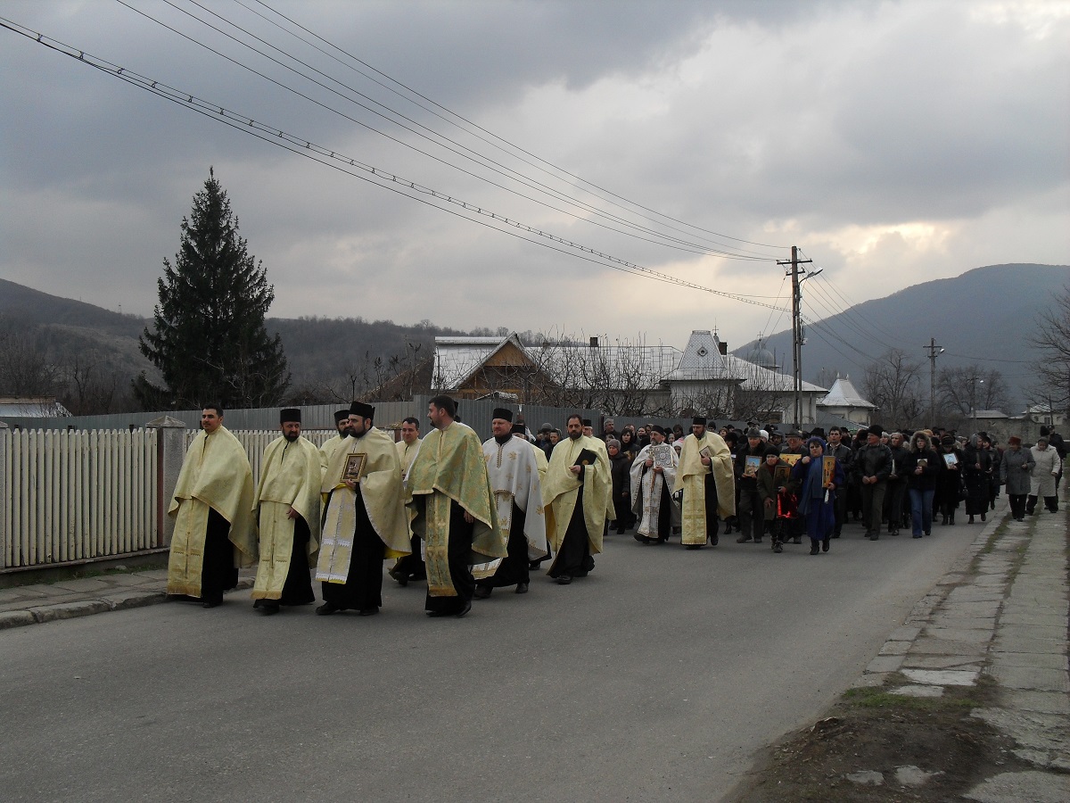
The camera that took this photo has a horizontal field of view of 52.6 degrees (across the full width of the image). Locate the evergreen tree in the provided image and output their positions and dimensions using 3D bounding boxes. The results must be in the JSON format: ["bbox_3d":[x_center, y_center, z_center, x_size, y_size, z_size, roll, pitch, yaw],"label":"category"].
[{"bbox_3d":[-11.000,-2.400,37.000,5.400,11.000,5.400,1,-2,-16],"label":"evergreen tree"}]

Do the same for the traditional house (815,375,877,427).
[{"bbox_3d":[20.000,1.280,70.000,3.800,6.200,5.600,-1,-2,36],"label":"traditional house"}]

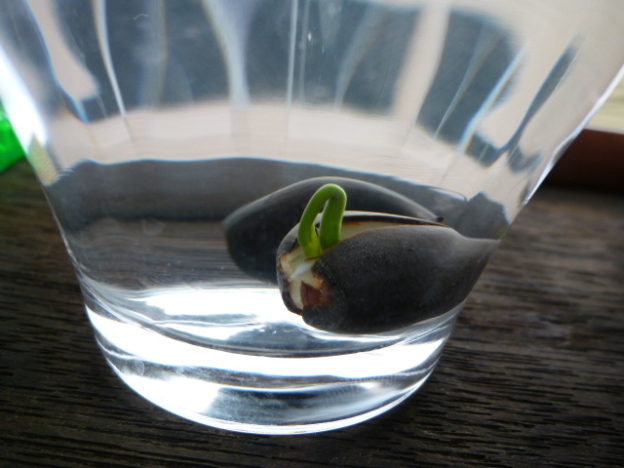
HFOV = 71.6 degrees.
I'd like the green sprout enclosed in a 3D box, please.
[{"bbox_3d":[0.001,-0.002,0.064,0.007,0.011,0.005,6,13,6],"label":"green sprout"}]

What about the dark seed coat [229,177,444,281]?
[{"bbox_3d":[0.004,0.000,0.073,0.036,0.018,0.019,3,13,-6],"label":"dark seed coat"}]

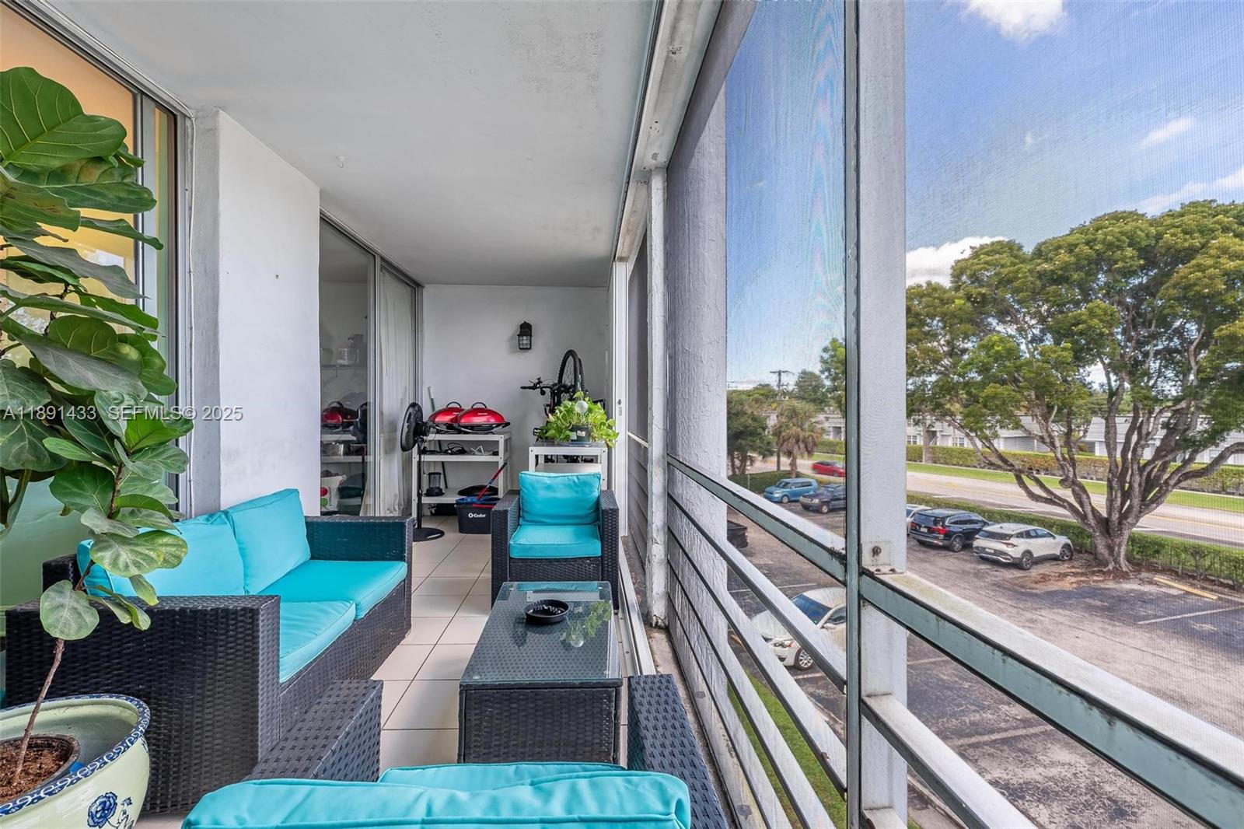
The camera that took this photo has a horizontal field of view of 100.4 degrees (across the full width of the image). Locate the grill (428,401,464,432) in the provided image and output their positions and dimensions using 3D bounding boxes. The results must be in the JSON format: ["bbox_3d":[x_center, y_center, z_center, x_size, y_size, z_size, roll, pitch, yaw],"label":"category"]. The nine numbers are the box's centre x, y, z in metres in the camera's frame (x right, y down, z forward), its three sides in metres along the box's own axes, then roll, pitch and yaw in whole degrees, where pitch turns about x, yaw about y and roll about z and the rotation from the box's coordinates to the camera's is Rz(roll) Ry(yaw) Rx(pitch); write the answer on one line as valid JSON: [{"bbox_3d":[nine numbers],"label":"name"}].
[{"bbox_3d":[-1.607,0.047,5.024,0.530,0.290,0.430,0,1,-20],"label":"grill"}]

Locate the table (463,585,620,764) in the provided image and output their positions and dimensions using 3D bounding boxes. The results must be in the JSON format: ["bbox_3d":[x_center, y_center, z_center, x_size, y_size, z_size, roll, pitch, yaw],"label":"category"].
[{"bbox_3d":[-0.250,0.916,1.846,0.455,0.360,0.800,0,1,-4],"label":"table"}]

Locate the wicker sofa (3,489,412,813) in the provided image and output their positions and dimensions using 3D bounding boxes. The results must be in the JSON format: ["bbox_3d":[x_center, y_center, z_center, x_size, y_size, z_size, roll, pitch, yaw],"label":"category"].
[{"bbox_3d":[-1.363,0.717,2.005,0.660,0.720,1.190,0,1,-4],"label":"wicker sofa"}]

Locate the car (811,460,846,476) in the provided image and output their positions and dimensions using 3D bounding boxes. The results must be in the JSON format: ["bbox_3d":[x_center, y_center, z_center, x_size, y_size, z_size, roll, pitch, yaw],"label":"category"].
[{"bbox_3d":[19.858,4.967,49.068,1.820,1.460,4.600,0,1,-22],"label":"car"}]

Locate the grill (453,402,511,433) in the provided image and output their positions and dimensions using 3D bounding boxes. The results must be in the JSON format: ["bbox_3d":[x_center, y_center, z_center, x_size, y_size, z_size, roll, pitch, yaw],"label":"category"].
[{"bbox_3d":[-1.311,0.045,4.854,0.530,0.290,0.430,0,1,-20],"label":"grill"}]

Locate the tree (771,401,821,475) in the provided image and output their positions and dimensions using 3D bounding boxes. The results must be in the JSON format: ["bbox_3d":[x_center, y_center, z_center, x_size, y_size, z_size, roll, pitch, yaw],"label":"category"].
[{"bbox_3d":[13.095,2.413,39.000,3.600,6.700,3.600,0,1,19],"label":"tree"}]

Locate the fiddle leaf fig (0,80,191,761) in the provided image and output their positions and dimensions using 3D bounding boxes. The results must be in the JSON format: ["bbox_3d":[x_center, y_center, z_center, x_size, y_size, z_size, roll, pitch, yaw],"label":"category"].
[{"bbox_3d":[-1.282,0.000,1.026,0.540,1.400,0.540,0,1,-4],"label":"fiddle leaf fig"}]

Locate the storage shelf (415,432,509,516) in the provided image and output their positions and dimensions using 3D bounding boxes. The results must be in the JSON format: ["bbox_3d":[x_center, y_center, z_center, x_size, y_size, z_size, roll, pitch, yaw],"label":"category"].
[{"bbox_3d":[-1.484,0.616,4.907,0.808,0.870,0.480,0,1,-4],"label":"storage shelf"}]

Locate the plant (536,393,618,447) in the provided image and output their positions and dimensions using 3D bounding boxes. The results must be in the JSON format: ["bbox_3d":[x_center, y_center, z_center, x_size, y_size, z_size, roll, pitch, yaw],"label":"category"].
[{"bbox_3d":[-0.374,0.058,4.385,0.680,0.450,0.550,0,1,-4],"label":"plant"}]

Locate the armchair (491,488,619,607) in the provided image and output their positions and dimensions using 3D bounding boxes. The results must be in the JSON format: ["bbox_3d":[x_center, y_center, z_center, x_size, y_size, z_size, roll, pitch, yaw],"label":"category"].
[{"bbox_3d":[-0.384,0.753,3.179,0.690,0.660,0.660,0,1,-4],"label":"armchair"}]

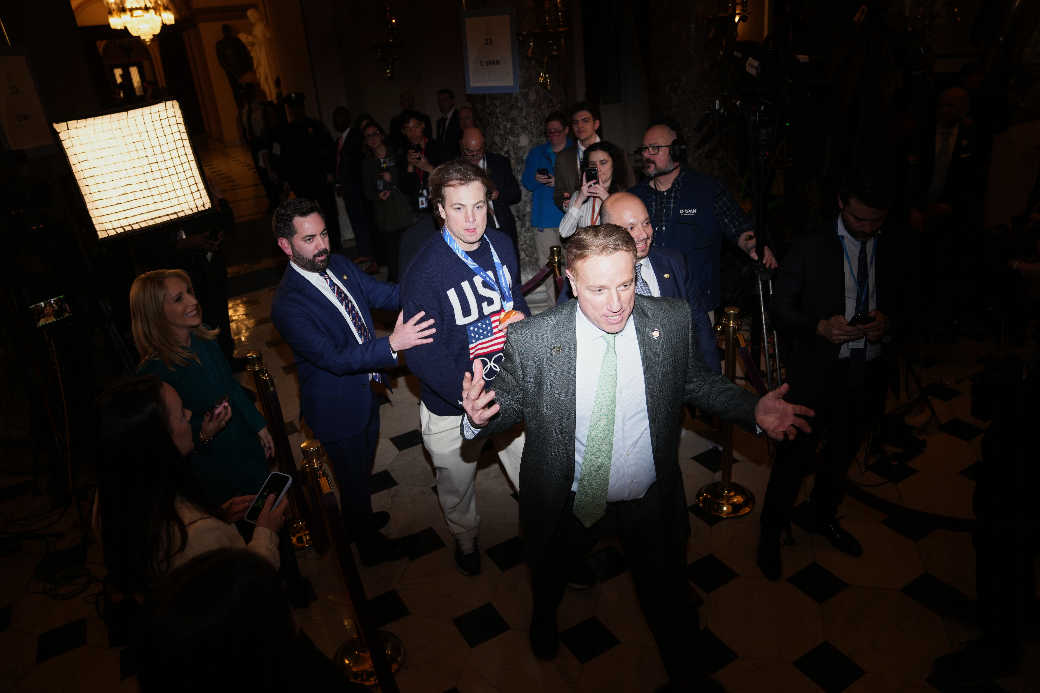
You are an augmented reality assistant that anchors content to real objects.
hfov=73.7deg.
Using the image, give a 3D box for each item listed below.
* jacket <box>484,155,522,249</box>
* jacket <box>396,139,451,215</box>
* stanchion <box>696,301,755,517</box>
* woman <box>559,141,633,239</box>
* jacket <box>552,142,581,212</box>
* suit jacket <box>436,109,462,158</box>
[{"bbox_3d":[-0.250,-0.991,5.109,0.550,0.750,0.380,-6,23,0],"label":"jacket"},{"bbox_3d":[-0.777,-1.361,5.752,0.480,0.620,0.380,-5,23,3],"label":"jacket"},{"bbox_3d":[1.022,0.295,3.378,0.290,1.020,0.290,-6,23,0],"label":"stanchion"},{"bbox_3d":[0.576,-0.503,4.567,0.520,1.620,0.460,-2,24,9],"label":"woman"},{"bbox_3d":[0.560,-1.077,4.845,0.540,0.720,0.340,2,25,19],"label":"jacket"},{"bbox_3d":[-0.697,-2.318,8.013,0.520,0.720,0.320,7,26,27],"label":"suit jacket"}]

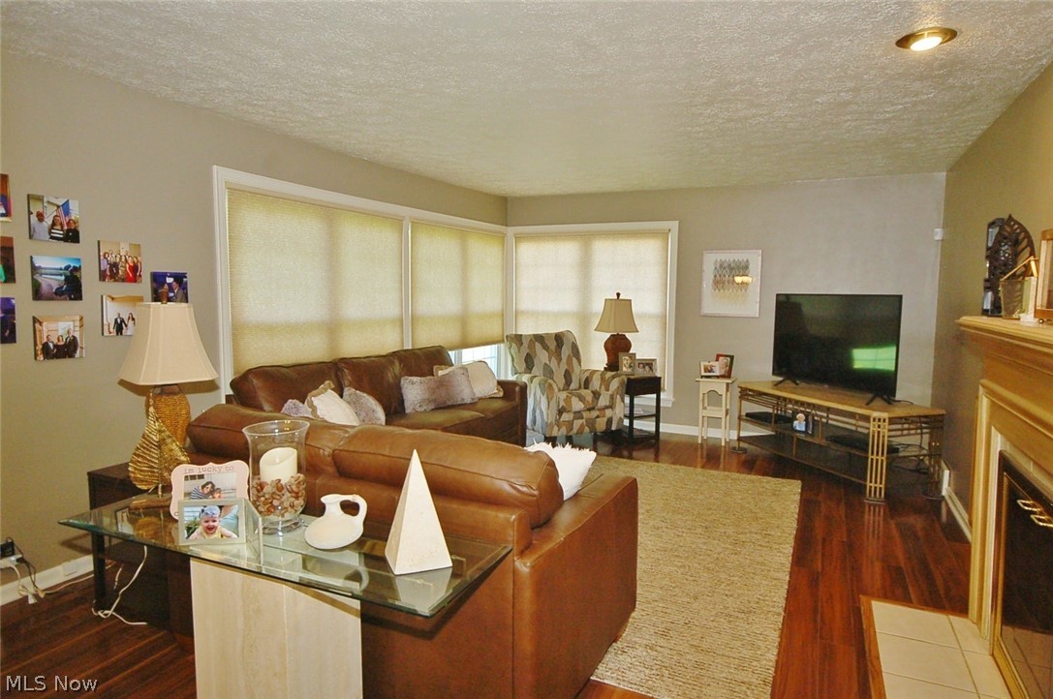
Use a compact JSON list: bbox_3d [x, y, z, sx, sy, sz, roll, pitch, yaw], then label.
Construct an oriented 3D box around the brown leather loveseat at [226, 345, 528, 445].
[{"bbox_3d":[-0.946,0.533,4.462,0.950,0.940,2.340,3,6,26],"label":"brown leather loveseat"}]

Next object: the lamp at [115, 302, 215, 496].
[{"bbox_3d":[-1.554,0.142,2.651,0.360,0.770,0.355,5,7,44],"label":"lamp"}]

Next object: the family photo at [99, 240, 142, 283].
[{"bbox_3d":[-2.079,-0.445,3.142,0.022,0.203,0.198,3,7,25],"label":"family photo"}]

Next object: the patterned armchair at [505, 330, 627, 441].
[{"bbox_3d":[0.356,0.361,6.042,0.820,1.000,0.920,-2,6,-24],"label":"patterned armchair"}]

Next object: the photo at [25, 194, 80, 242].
[{"bbox_3d":[-2.200,-0.609,2.871,0.022,0.203,0.206,3,6,26],"label":"photo"}]

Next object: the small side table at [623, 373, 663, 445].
[{"bbox_3d":[1.024,0.544,6.048,0.330,0.620,0.520,-2,6,-24],"label":"small side table"}]

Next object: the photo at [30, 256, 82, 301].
[{"bbox_3d":[-2.207,-0.330,2.884,0.022,0.203,0.198,3,7,25],"label":"photo"}]

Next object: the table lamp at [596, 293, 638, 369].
[{"bbox_3d":[0.903,-0.170,6.078,0.335,0.780,0.335,-2,6,-24],"label":"table lamp"}]

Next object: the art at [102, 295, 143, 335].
[{"bbox_3d":[-2.082,-0.172,3.170,0.022,0.205,0.198,3,7,25],"label":"art"}]

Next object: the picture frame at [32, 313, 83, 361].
[{"bbox_3d":[-2.208,-0.054,2.913,0.022,0.203,0.206,3,6,26],"label":"picture frame"}]

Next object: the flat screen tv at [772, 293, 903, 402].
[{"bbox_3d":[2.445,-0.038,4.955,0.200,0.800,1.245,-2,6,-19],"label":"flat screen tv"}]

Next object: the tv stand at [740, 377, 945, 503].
[{"bbox_3d":[2.390,0.671,4.890,0.560,0.630,1.460,-2,6,-19],"label":"tv stand"}]

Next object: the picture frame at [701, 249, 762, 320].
[{"bbox_3d":[1.945,-0.626,5.835,0.523,0.629,0.030,3,6,26],"label":"picture frame"}]

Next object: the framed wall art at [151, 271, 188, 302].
[{"bbox_3d":[-1.969,-0.323,3.392,0.022,0.203,0.200,3,7,25],"label":"framed wall art"}]

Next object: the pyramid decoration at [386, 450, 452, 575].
[{"bbox_3d":[-0.297,0.429,1.684,0.149,0.311,0.149,-2,6,-19],"label":"pyramid decoration"}]

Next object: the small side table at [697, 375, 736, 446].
[{"bbox_3d":[1.773,0.579,5.789,0.315,0.616,0.270,3,7,25],"label":"small side table"}]

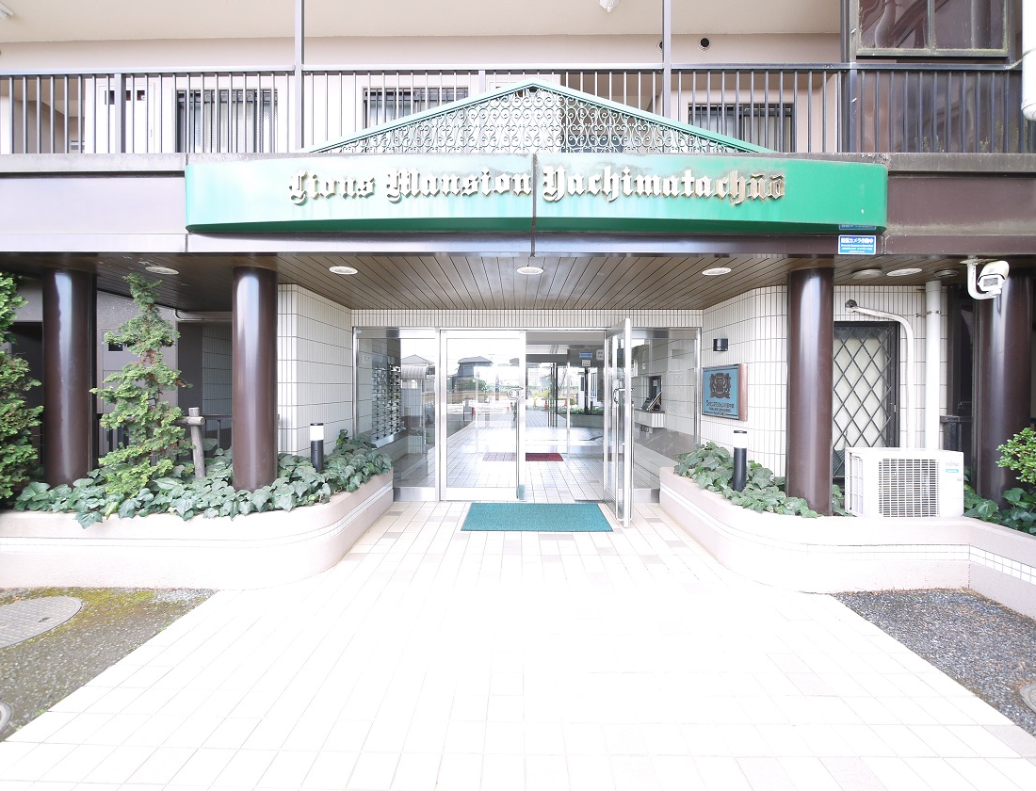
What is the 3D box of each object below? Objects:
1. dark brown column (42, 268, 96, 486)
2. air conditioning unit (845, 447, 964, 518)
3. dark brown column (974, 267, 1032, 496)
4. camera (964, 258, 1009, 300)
[{"bbox_3d":[-4.009,-0.080,3.819,0.335,2.070,0.335,0,1,1],"label":"dark brown column"},{"bbox_3d":[3.165,0.722,3.520,0.760,0.545,0.300,0,1,1],"label":"air conditioning unit"},{"bbox_3d":[4.188,-0.025,3.680,0.335,2.110,0.335,0,1,1],"label":"dark brown column"},{"bbox_3d":[3.740,-0.915,3.400,0.340,0.290,0.240,-21,12,-31],"label":"camera"}]

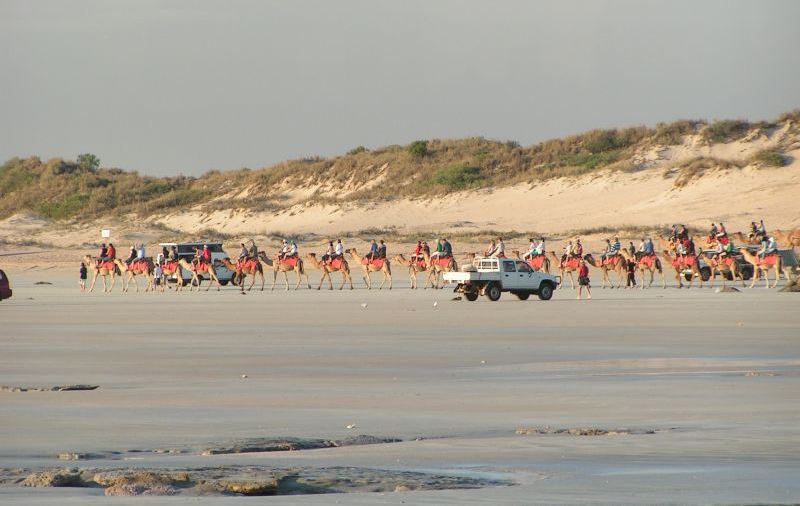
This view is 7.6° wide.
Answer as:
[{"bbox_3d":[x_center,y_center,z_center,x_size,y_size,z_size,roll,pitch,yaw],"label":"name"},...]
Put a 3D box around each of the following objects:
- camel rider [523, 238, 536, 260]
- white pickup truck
[{"bbox_3d":[7.129,-0.203,329.000,0.700,1.200,0.520,0,0,5],"label":"camel rider"},{"bbox_3d":[4.307,1.103,252.000,5.000,1.820,1.800,0,0,-40],"label":"white pickup truck"}]

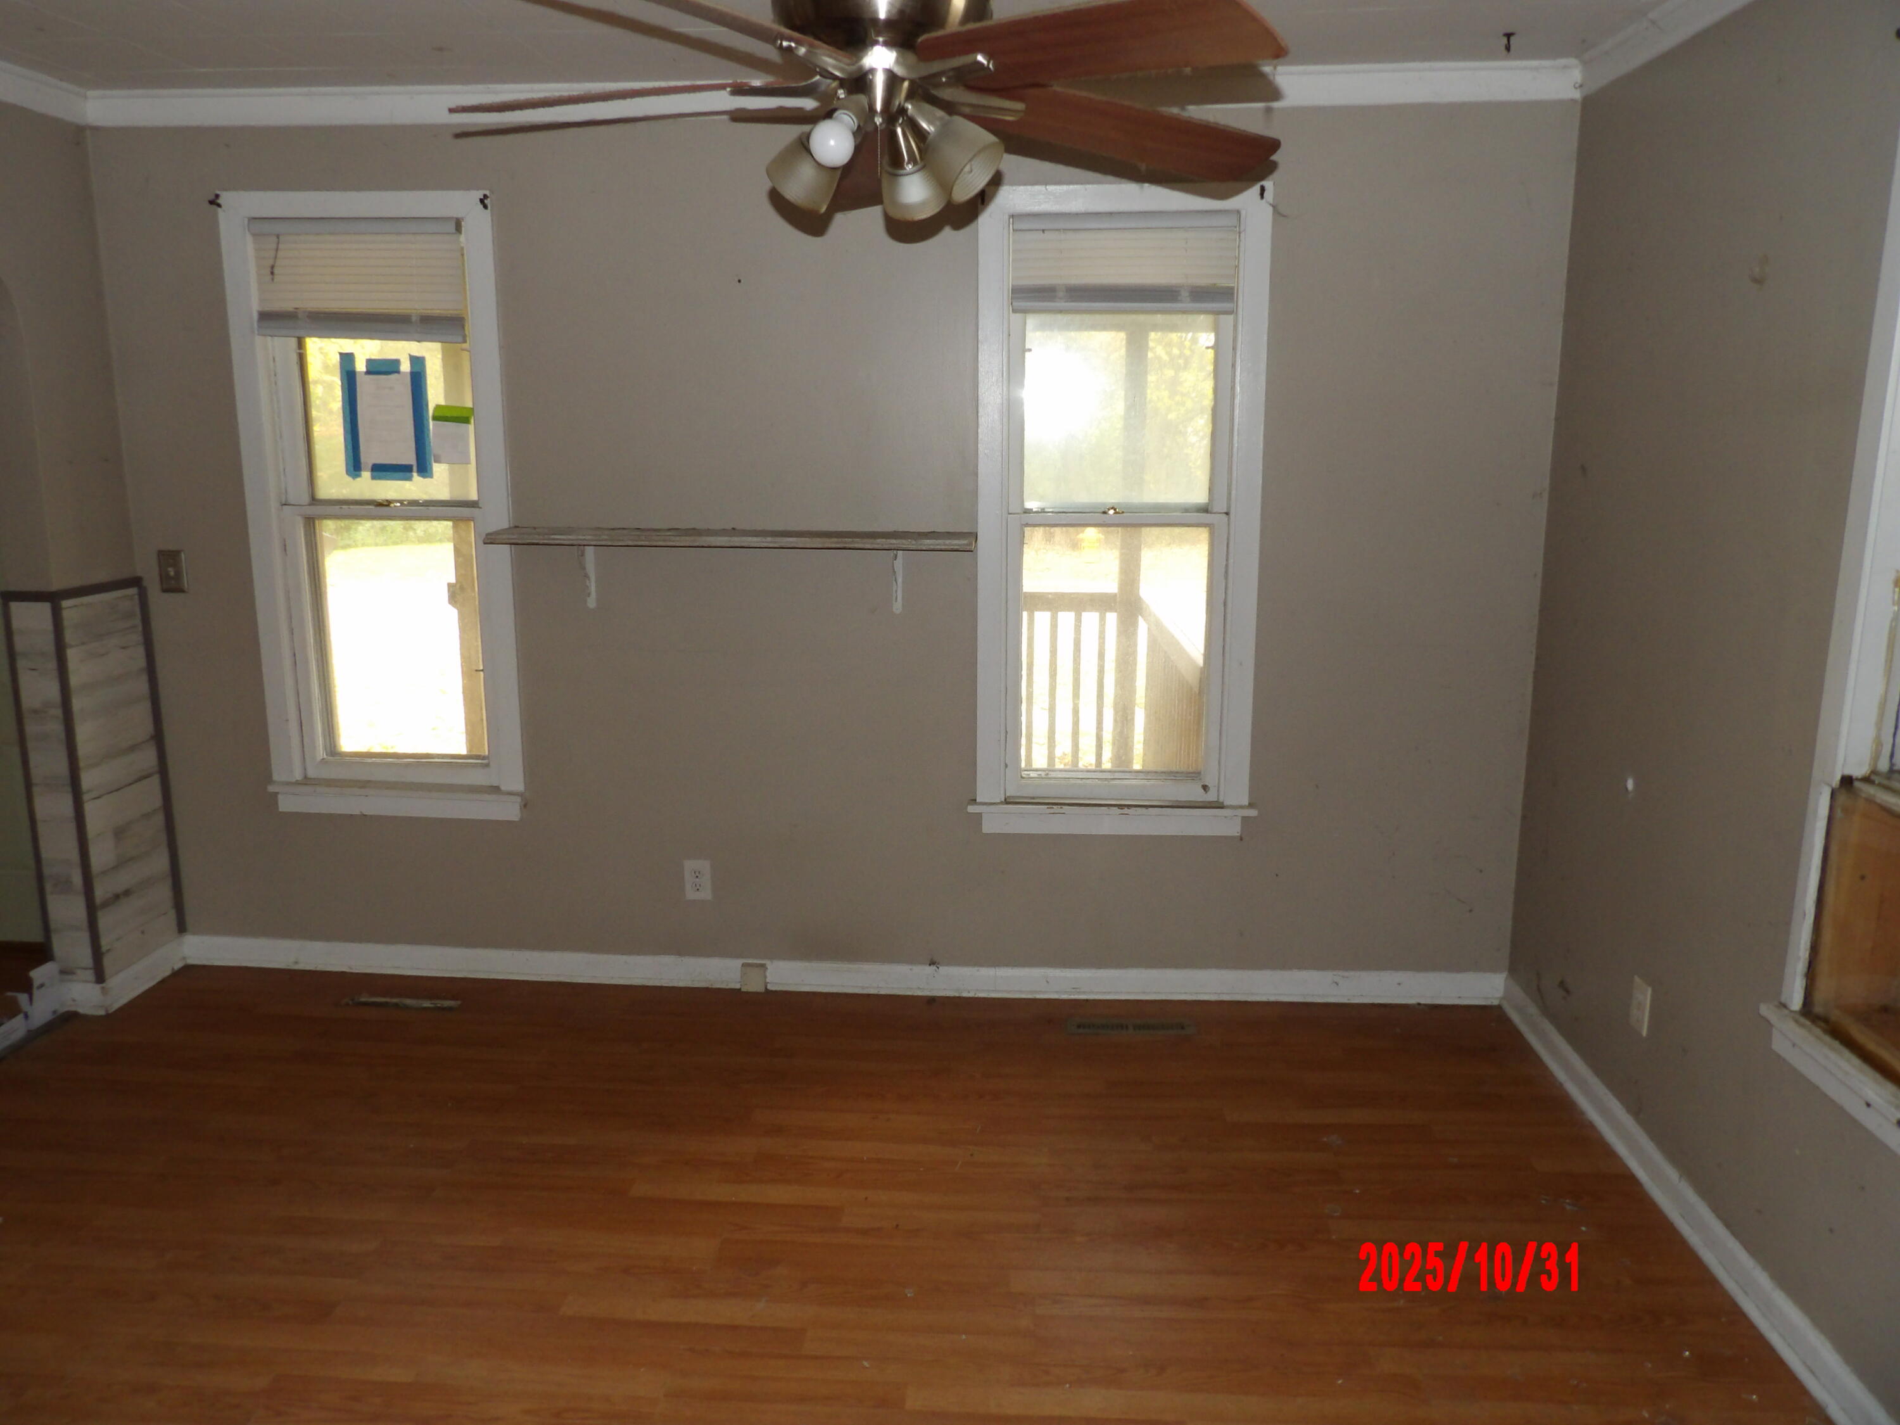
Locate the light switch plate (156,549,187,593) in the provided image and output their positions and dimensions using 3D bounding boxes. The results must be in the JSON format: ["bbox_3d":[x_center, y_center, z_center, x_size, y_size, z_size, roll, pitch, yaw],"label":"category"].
[{"bbox_3d":[-2.164,-0.389,3.660,0.071,0.115,0.015,1,11,4],"label":"light switch plate"}]

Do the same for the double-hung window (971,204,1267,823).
[{"bbox_3d":[0.441,-0.498,3.461,0.745,1.675,0.120,1,11,4],"label":"double-hung window"}]

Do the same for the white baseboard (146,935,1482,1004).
[{"bbox_3d":[-0.375,0.740,3.746,3.787,0.080,0.018,1,11,4],"label":"white baseboard"}]

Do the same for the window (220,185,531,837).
[{"bbox_3d":[-1.547,-0.530,3.607,0.745,1.675,0.120,1,11,4],"label":"window"}]

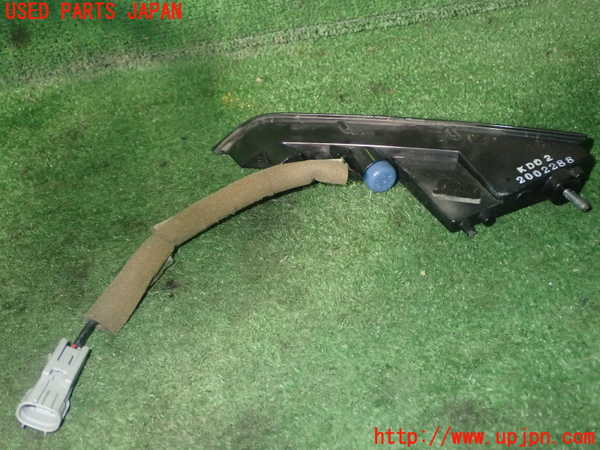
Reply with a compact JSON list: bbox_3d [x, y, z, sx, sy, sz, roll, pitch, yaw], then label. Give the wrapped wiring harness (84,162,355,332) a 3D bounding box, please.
[{"bbox_3d":[-0.058,0.000,0.524,0.060,0.022,0.249,31,48,32],"label":"wrapped wiring harness"}]

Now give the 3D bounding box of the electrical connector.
[{"bbox_3d":[-0.138,0.093,0.414,0.029,0.019,0.048,9,40,10],"label":"electrical connector"}]

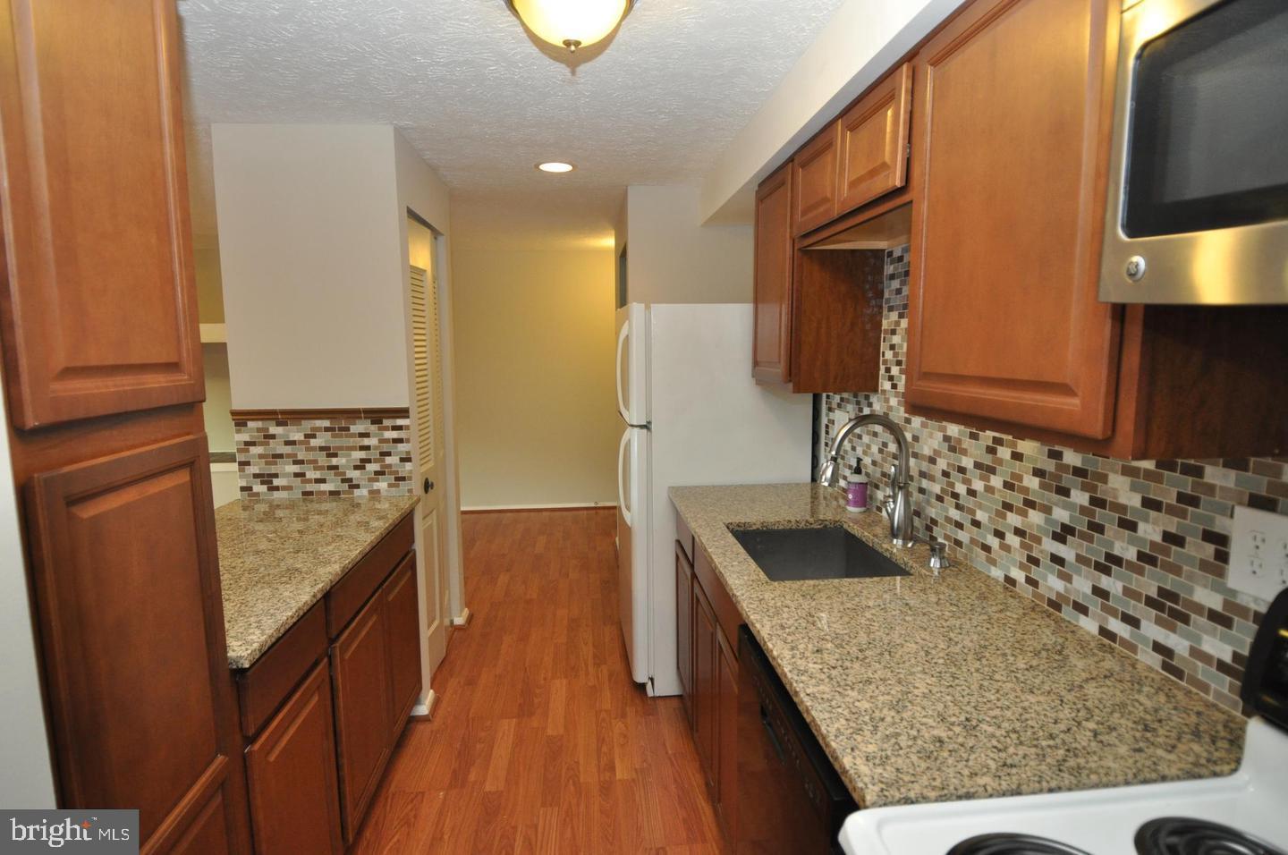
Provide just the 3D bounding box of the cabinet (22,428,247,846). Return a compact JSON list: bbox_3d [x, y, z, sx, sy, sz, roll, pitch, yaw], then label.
[{"bbox_3d":[-1.023,0.703,0.994,0.585,1.344,0.390,-1,7,-6],"label":"cabinet"}]

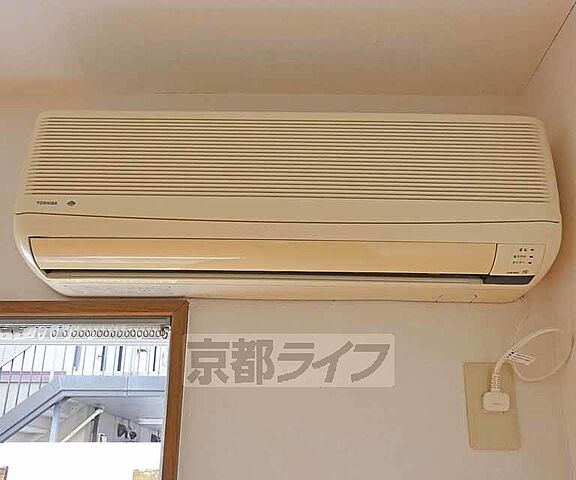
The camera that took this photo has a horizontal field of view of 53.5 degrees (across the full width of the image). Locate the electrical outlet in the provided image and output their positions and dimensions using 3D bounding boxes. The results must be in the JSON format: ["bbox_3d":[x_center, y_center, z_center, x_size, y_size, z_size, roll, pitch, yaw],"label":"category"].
[{"bbox_3d":[0.293,0.236,0.817,0.071,0.121,0.012,0,-16,3],"label":"electrical outlet"}]

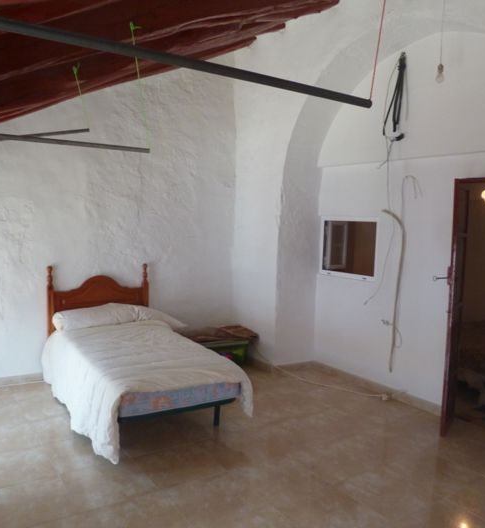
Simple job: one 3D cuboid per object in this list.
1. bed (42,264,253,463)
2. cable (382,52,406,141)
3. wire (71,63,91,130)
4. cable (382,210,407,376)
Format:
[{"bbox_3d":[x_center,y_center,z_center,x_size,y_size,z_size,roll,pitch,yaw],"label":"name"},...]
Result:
[{"bbox_3d":[-0.962,0.672,4.335,1.180,1.160,2.030,-1,6,-33],"label":"bed"},{"bbox_3d":[1.420,-1.583,4.578,0.100,0.780,0.210,-1,6,-32],"label":"cable"},{"bbox_3d":[-1.251,-1.291,3.799,0.130,0.500,0.060,-1,6,-33],"label":"wire"},{"bbox_3d":[1.419,0.264,4.701,0.060,1.550,0.250,-1,6,-32],"label":"cable"}]

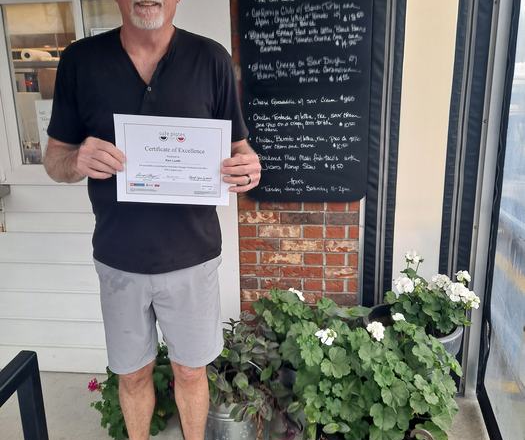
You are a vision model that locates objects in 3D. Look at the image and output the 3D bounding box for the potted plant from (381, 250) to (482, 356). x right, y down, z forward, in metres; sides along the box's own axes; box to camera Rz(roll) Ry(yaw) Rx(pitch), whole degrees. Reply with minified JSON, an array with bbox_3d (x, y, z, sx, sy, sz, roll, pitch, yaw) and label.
[{"bbox_3d":[0.628,0.491,2.030,0.440,0.765,0.420,1,15,7],"label":"potted plant"}]

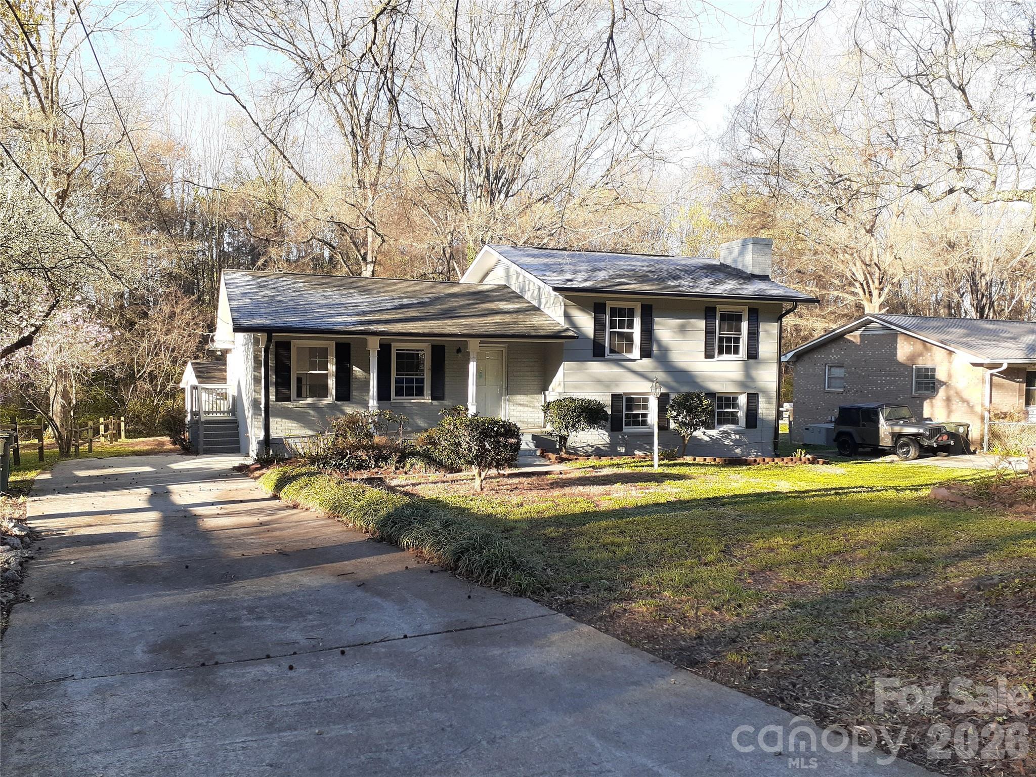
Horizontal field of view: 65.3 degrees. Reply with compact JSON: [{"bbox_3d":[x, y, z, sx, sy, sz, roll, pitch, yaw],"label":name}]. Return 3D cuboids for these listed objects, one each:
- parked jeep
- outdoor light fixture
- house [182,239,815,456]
[{"bbox_3d":[12.450,1.441,27.113,1.760,1.800,3.950,-1,-1,-26],"label":"parked jeep"},{"bbox_3d":[3.164,0.793,18.354,0.225,2.119,0.225,0,3,-22],"label":"outdoor light fixture"},{"bbox_3d":[-0.484,-1.419,23.412,16.200,6.400,9.400,0,3,-22],"label":"house"}]

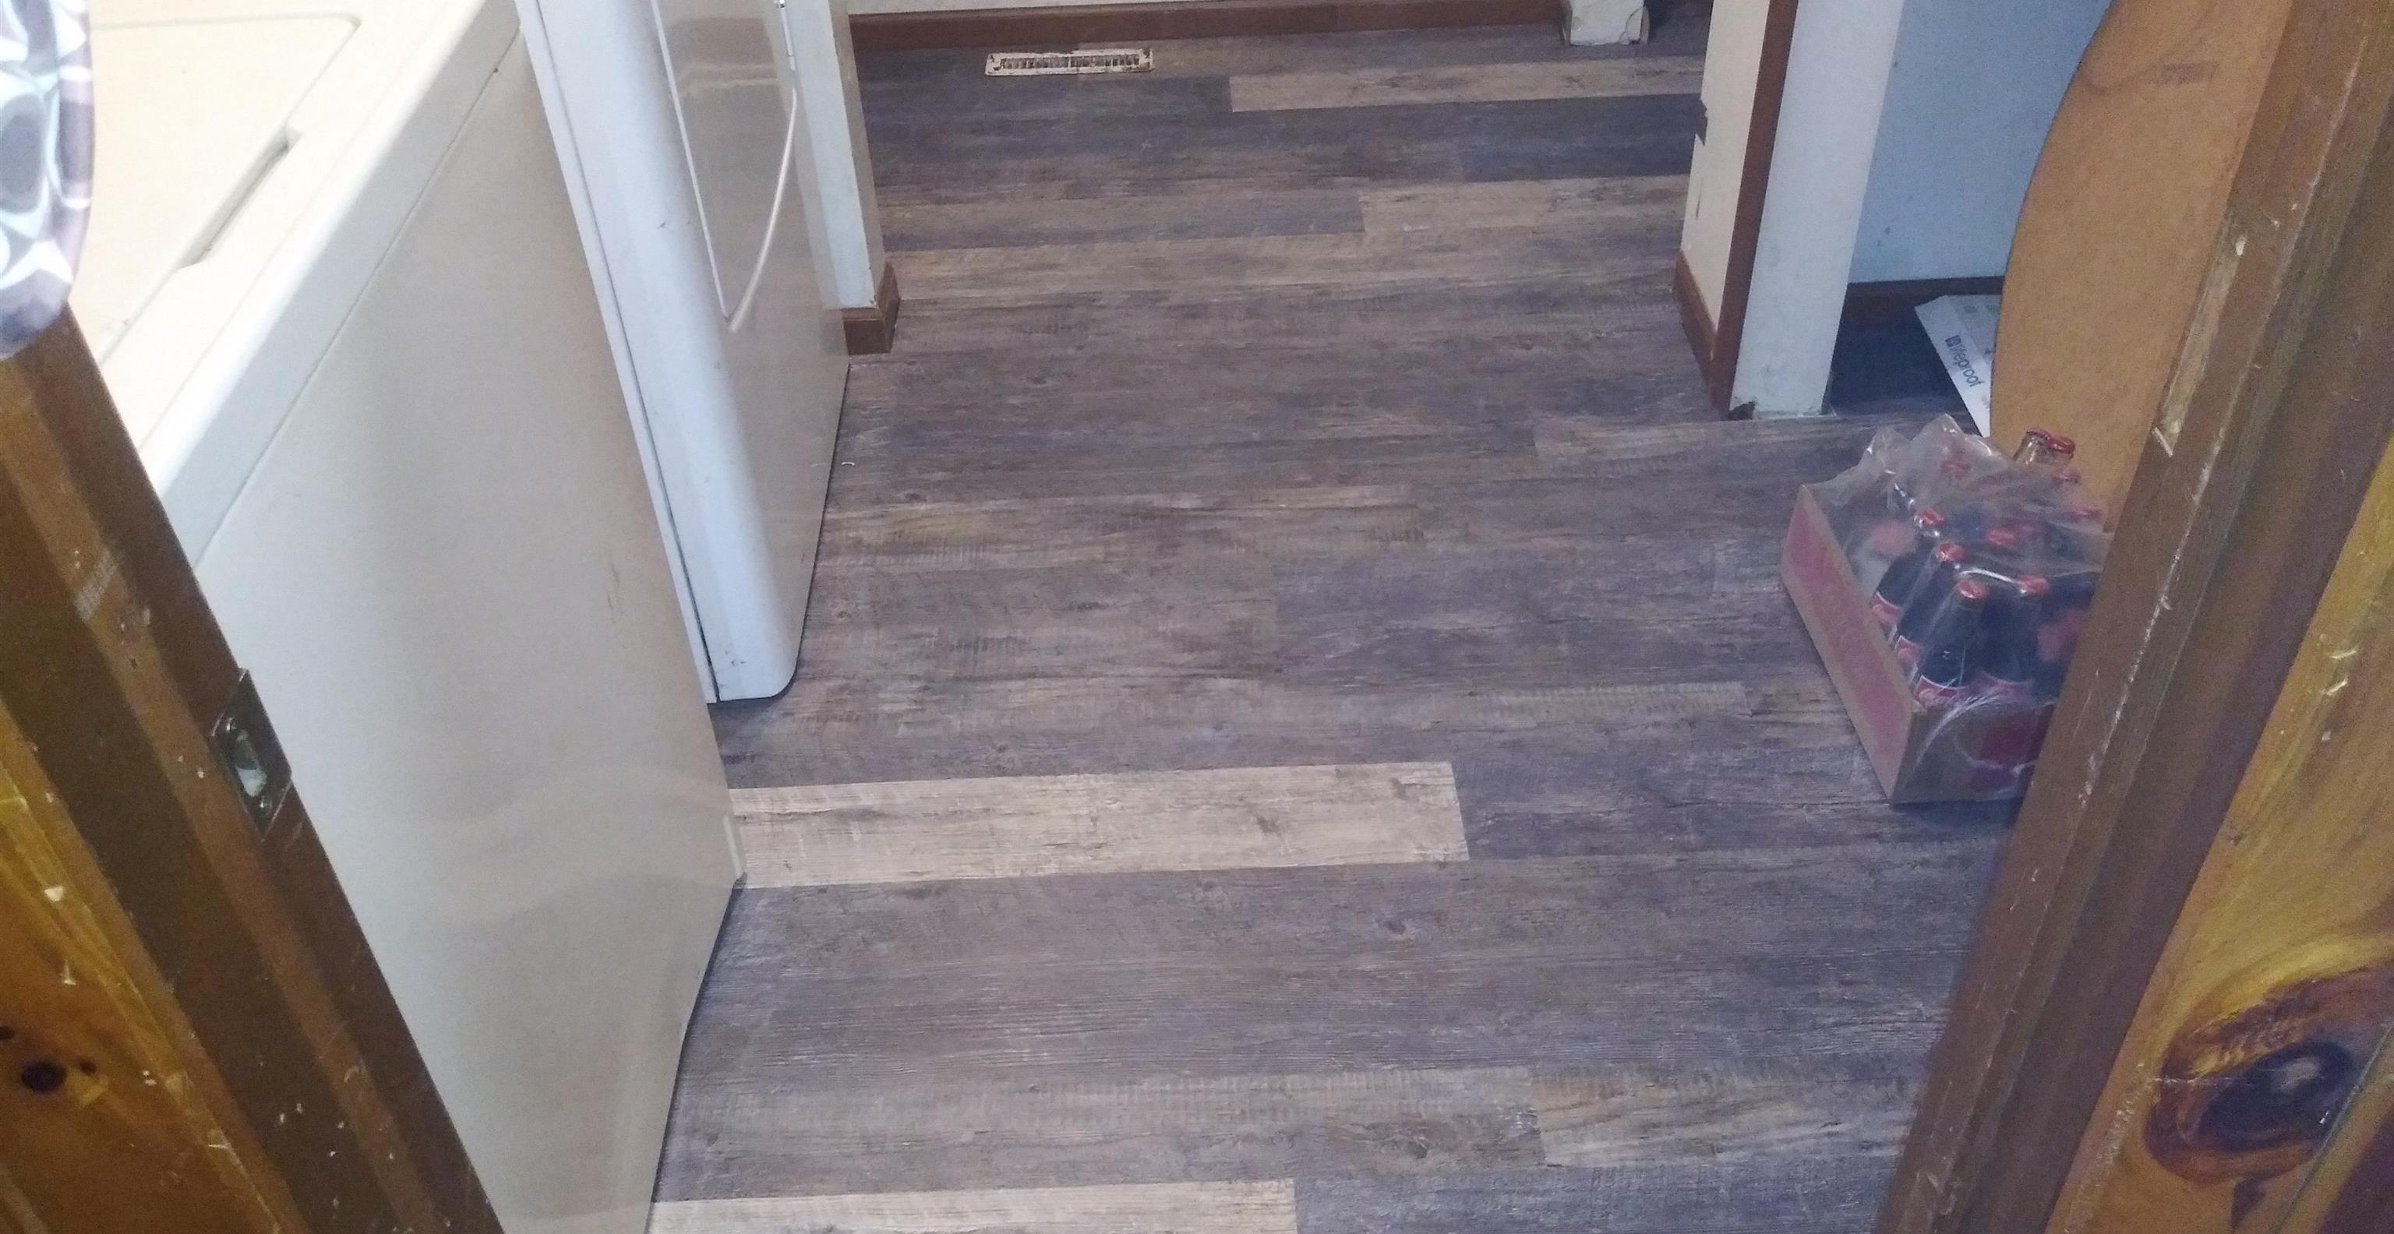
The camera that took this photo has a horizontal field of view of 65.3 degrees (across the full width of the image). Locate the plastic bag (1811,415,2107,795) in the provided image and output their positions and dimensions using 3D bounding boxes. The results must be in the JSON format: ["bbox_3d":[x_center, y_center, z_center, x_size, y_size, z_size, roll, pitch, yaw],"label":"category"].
[{"bbox_3d":[0.823,-0.031,1.966,0.252,0.242,0.368,-2,40,0],"label":"plastic bag"}]

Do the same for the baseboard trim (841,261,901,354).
[{"bbox_3d":[-0.472,-0.447,2.658,0.072,0.083,0.149,-2,40,0],"label":"baseboard trim"}]

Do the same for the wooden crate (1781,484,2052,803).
[{"bbox_3d":[0.822,0.018,2.014,0.257,0.126,0.377,-2,40,0],"label":"wooden crate"}]

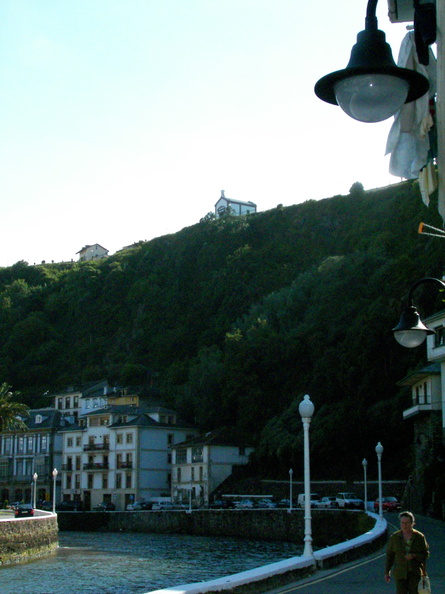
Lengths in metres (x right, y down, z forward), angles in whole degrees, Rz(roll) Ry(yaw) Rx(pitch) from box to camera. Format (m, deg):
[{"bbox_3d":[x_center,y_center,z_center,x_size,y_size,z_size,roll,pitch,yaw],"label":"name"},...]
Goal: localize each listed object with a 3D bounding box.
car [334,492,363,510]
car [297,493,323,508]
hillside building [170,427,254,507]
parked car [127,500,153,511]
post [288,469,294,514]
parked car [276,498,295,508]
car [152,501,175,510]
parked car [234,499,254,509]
[{"bbox_3d":[12.554,20.402,105.547,1.800,1.850,4.300,2,-11,-11],"label":"car"},{"bbox_3d":[10.032,23.483,121.764,1.750,1.870,4.200,5,-11,-24],"label":"car"},{"bbox_3d":[-0.787,26.579,165.028,10.400,12.200,10.600,7,-12,-34],"label":"hillside building"},{"bbox_3d":[-11.756,29.646,151.124,1.720,1.430,4.200,-9,-14,41],"label":"parked car"},{"bbox_3d":[7.510,20.885,115.338,0.430,4.450,0.430,0,-10,0],"label":"post"},{"bbox_3d":[7.002,23.003,117.777,1.700,1.430,4.100,3,-11,-15],"label":"parked car"},{"bbox_3d":[-7.911,28.917,146.187,1.720,1.450,4.300,-10,-14,44],"label":"car"},{"bbox_3d":[2.783,26.115,133.472,1.680,1.430,4.000,4,-11,-20],"label":"parked car"}]

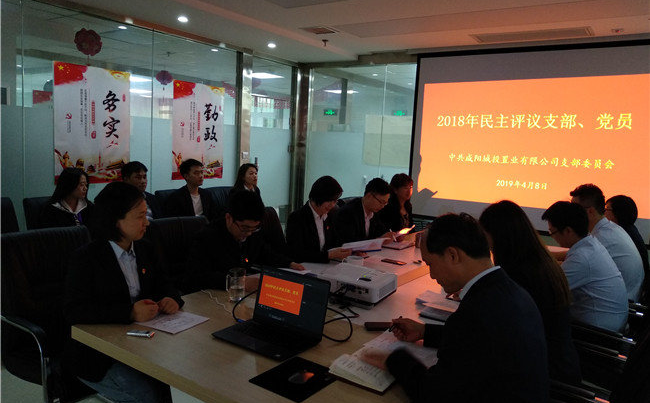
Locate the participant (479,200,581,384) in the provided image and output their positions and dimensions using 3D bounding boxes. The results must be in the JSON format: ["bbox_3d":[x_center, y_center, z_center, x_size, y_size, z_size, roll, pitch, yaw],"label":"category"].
[{"bbox_3d":[0.832,0.660,2.263,0.700,1.300,0.490,7,8,33],"label":"participant"}]

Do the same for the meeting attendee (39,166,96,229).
[{"bbox_3d":[-1.575,0.410,3.203,0.780,1.240,0.500,7,8,28],"label":"meeting attendee"}]

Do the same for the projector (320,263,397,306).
[{"bbox_3d":[0.159,0.437,2.577,0.350,0.100,0.315,7,8,30],"label":"projector"}]

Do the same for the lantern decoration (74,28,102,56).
[{"bbox_3d":[-2.181,-1.466,4.500,0.250,0.260,0.260,8,8,36],"label":"lantern decoration"}]

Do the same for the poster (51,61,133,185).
[{"bbox_3d":[-1.794,-0.591,3.814,0.010,0.890,0.600,8,8,36],"label":"poster"}]

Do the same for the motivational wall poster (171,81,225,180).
[{"bbox_3d":[-1.184,-0.655,4.633,0.010,0.890,0.600,8,8,36],"label":"motivational wall poster"}]

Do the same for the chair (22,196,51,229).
[{"bbox_3d":[-1.681,0.497,3.364,0.640,1.020,0.570,8,8,36],"label":"chair"}]

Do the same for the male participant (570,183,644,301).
[{"bbox_3d":[1.742,0.552,3.244,0.800,1.290,0.520,8,8,36],"label":"male participant"}]

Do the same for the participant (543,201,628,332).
[{"bbox_3d":[1.335,0.640,2.817,0.710,1.260,0.520,7,8,33],"label":"participant"}]

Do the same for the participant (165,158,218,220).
[{"bbox_3d":[-1.106,0.288,4.454,0.800,1.320,0.520,7,8,28],"label":"participant"}]

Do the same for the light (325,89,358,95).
[{"bbox_3d":[0.345,-2.295,10.200,0.600,0.060,0.600,7,8,33],"label":"light"}]

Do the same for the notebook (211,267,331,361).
[{"bbox_3d":[-0.198,0.403,1.824,0.330,0.218,0.270,8,8,36],"label":"notebook"}]

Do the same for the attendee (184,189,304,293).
[{"bbox_3d":[-0.596,0.532,2.887,0.780,1.260,0.620,7,8,28],"label":"attendee"}]

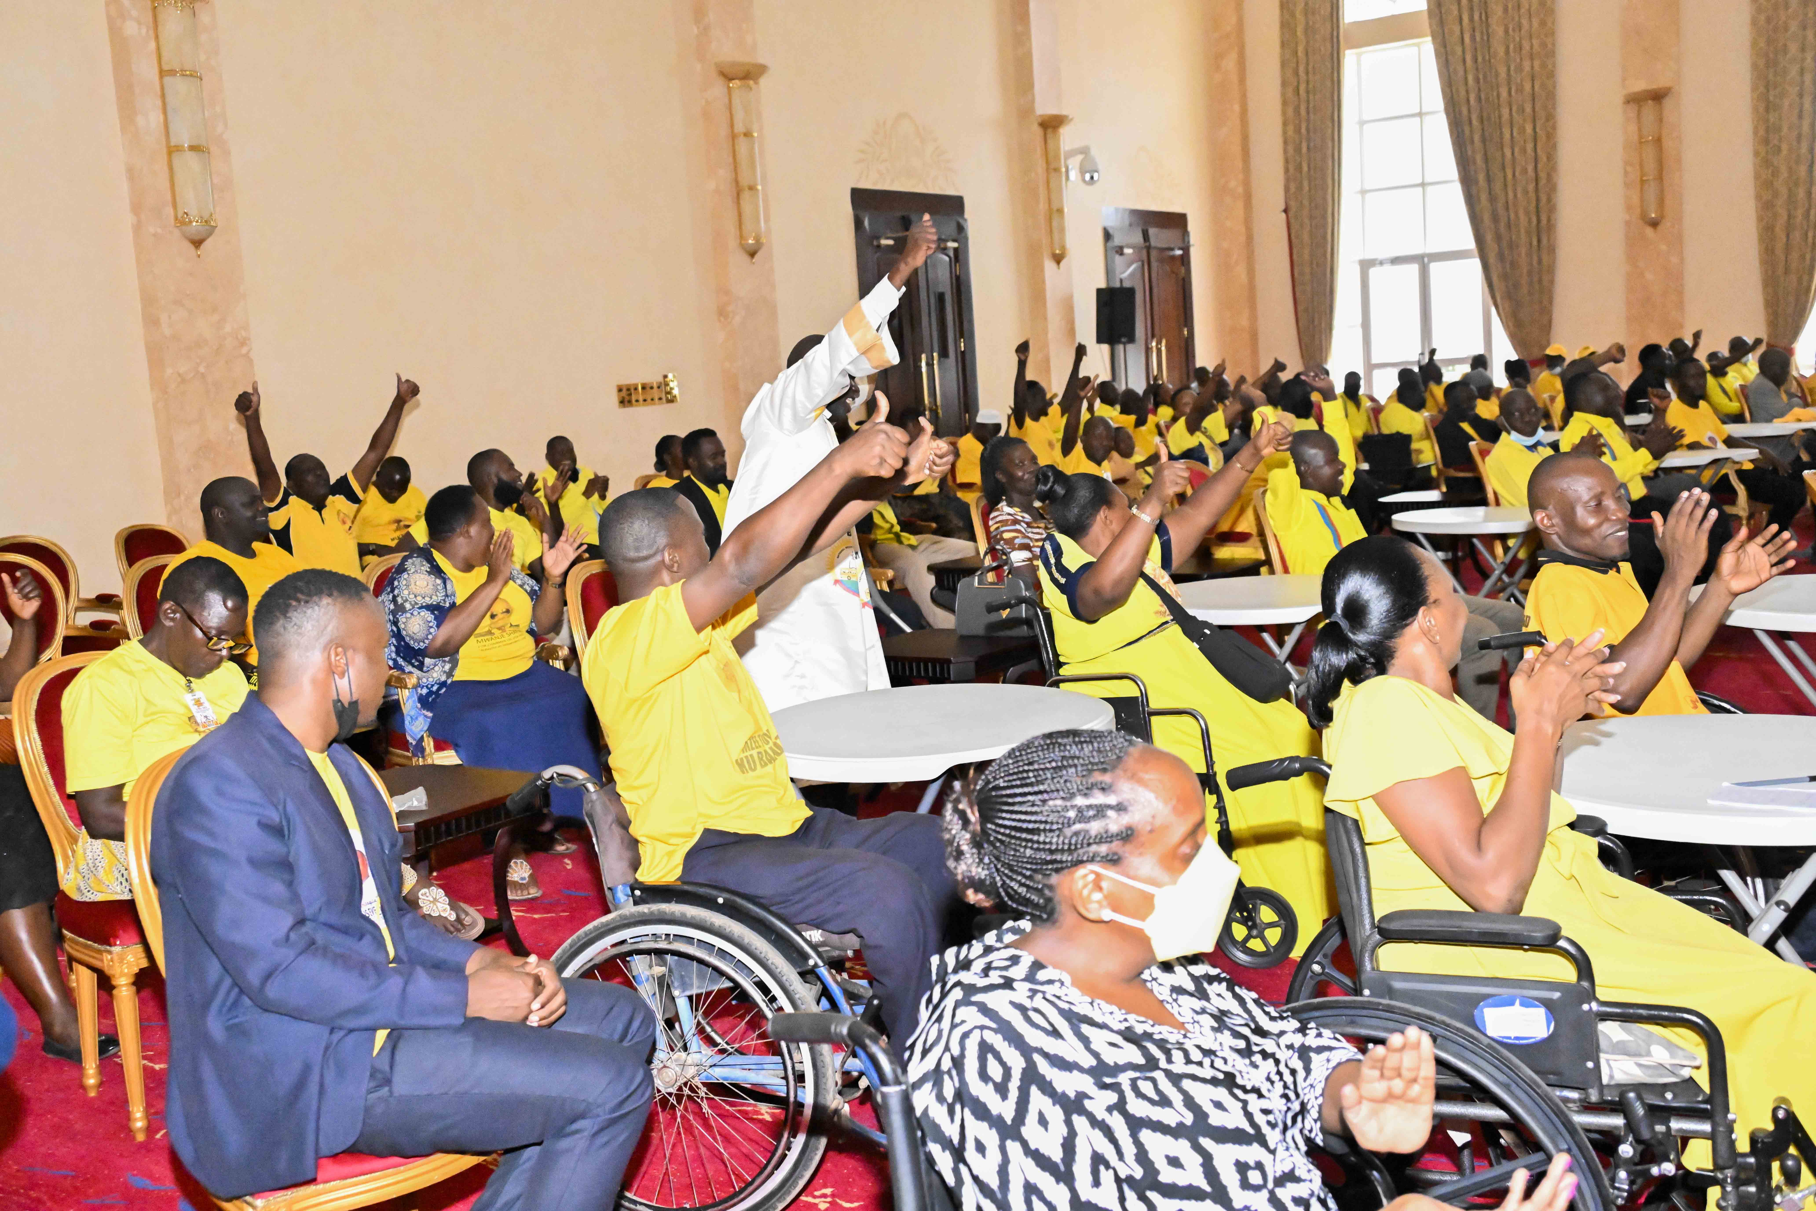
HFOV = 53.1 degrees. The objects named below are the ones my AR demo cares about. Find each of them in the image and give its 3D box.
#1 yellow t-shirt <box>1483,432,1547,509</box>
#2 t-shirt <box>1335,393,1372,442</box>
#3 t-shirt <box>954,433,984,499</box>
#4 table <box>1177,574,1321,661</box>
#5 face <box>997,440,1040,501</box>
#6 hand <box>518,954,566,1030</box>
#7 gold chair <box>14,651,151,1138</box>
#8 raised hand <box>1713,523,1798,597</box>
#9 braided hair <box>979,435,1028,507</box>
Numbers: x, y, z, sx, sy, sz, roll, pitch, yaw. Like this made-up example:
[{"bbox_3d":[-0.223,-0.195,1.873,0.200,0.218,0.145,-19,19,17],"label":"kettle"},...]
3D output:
[{"bbox_3d":[2.682,-0.499,7.900,0.290,0.540,0.450,2,10,38],"label":"yellow t-shirt"},{"bbox_3d":[3.686,-1.524,15.000,0.410,0.490,0.250,-8,8,-30],"label":"t-shirt"},{"bbox_3d":[0.426,-0.793,10.800,0.320,0.560,0.450,1,10,35],"label":"t-shirt"},{"bbox_3d":[1.191,0.322,5.901,0.840,0.740,0.840,1,9,35],"label":"table"},{"bbox_3d":[0.397,-0.486,6.550,0.145,0.215,0.145,-11,10,-43],"label":"face"},{"bbox_3d":[-0.533,0.559,2.640,0.100,0.120,0.090,0,9,30],"label":"hand"},{"bbox_3d":[-1.720,0.617,4.193,0.560,1.000,0.510,3,10,43],"label":"gold chair"},{"bbox_3d":[1.718,-0.092,3.680,0.175,0.125,0.065,-43,-18,9],"label":"raised hand"},{"bbox_3d":[0.366,-0.516,6.950,0.210,0.280,0.200,0,8,28],"label":"braided hair"}]

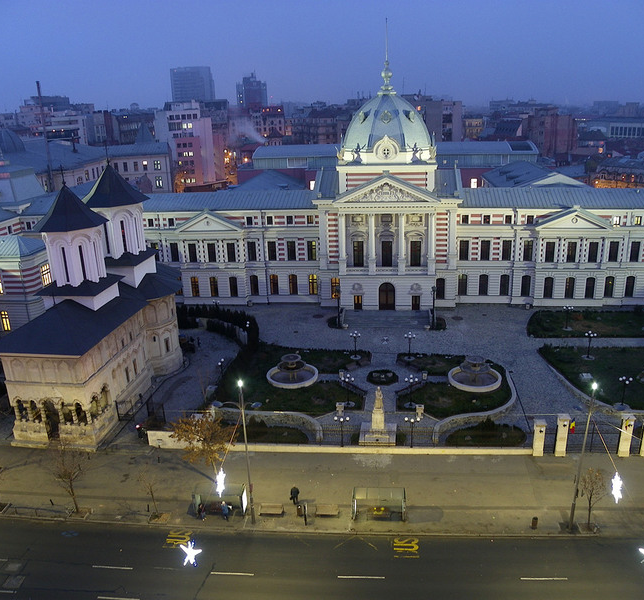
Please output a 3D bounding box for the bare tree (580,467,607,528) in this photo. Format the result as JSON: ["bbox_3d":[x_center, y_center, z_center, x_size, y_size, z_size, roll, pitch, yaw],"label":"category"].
[{"bbox_3d":[19.583,14.186,43.062,1.818,5.151,1.818,0,19,5],"label":"bare tree"}]

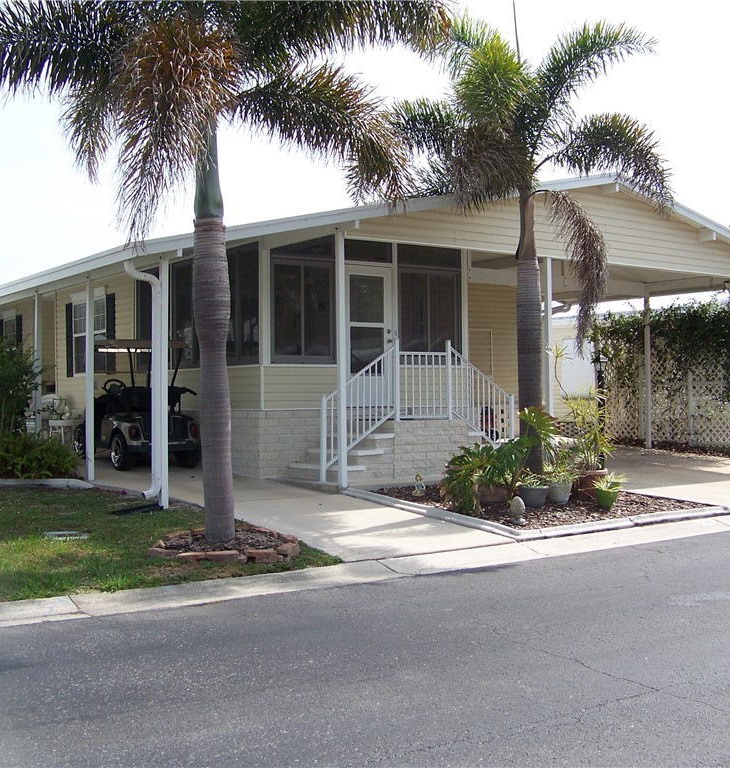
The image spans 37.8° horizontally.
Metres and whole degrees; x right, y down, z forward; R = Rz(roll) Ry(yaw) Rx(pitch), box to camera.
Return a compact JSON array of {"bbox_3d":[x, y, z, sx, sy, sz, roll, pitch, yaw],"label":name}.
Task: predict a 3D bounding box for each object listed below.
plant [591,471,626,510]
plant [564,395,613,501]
[{"bbox_3d":[2.630,1.165,11.550,0.380,0.410,0.380,-1,-1,11],"label":"plant"},{"bbox_3d":[2.570,0.730,12.250,0.600,1.220,0.600,-1,-1,11],"label":"plant"}]

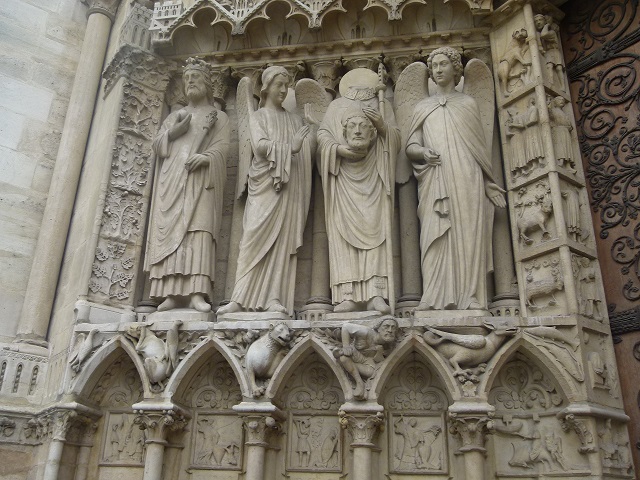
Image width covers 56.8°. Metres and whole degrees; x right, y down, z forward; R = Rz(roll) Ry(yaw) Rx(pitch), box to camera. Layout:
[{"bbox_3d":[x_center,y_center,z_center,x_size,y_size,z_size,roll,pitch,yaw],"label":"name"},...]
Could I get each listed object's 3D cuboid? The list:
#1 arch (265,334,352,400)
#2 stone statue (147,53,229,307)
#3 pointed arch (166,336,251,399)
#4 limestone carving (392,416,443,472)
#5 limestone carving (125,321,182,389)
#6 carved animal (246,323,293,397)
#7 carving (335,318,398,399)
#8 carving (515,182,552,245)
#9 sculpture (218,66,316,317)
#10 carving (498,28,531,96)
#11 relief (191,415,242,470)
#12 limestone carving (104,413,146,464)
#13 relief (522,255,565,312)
[{"bbox_3d":[-0.048,0.866,3.913,0.556,0.420,0.280,-2,-23,8],"label":"arch"},{"bbox_3d":[-1.035,-0.525,4.819,0.620,2.380,0.480,-3,-23,10],"label":"stone statue"},{"bbox_3d":[-0.803,0.926,4.274,0.622,0.451,0.250,-2,-23,9],"label":"pointed arch"},{"bbox_3d":[0.657,1.385,4.036,0.350,0.375,0.080,-2,-23,9],"label":"limestone carving"},{"bbox_3d":[-1.203,0.820,4.267,0.400,0.492,0.240,-2,-23,9],"label":"limestone carving"},{"bbox_3d":[-0.335,0.782,3.864,0.330,0.480,0.300,6,-23,-10],"label":"carved animal"},{"bbox_3d":[0.300,0.757,3.771,0.430,0.510,0.300,2,-23,-3],"label":"carving"},{"bbox_3d":[1.460,-0.179,4.018,0.120,0.381,0.277,16,-27,-31],"label":"carving"},{"bbox_3d":[-0.379,-0.462,4.727,0.740,2.300,0.540,2,-23,-3],"label":"sculpture"},{"bbox_3d":[1.477,-1.343,4.522,0.120,0.502,0.297,16,-27,-31],"label":"carving"},{"bbox_3d":[-0.736,1.445,4.252,0.373,0.368,0.080,-2,-23,9],"label":"relief"},{"bbox_3d":[-1.380,1.418,4.235,0.337,0.358,0.070,-2,-23,8],"label":"limestone carving"},{"bbox_3d":[1.588,0.310,4.196,0.120,0.385,0.300,16,-27,-32],"label":"relief"}]

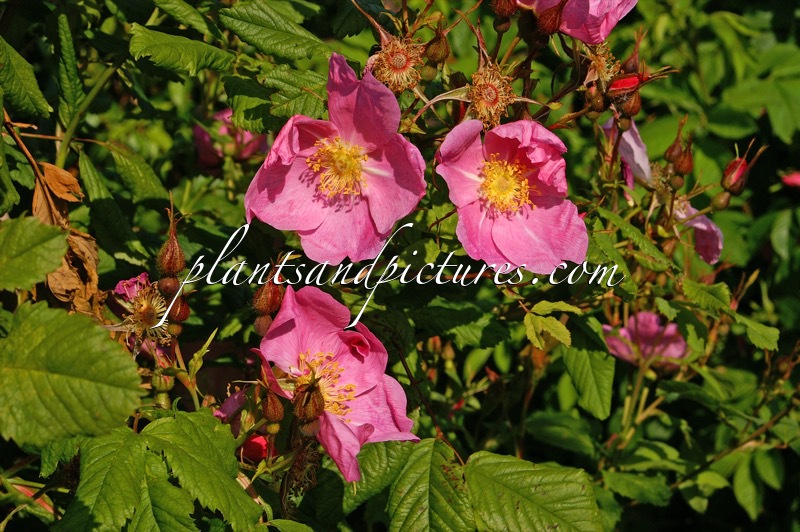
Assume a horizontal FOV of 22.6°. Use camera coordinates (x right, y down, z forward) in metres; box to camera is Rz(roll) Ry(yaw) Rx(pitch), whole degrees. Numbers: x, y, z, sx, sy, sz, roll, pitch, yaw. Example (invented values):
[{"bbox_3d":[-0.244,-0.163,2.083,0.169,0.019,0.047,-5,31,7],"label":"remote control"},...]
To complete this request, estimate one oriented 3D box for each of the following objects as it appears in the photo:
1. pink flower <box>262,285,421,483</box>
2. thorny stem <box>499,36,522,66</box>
[{"bbox_3d":[-0.021,0.040,0.675,0.054,0.066,0.031,0,2,5],"label":"pink flower"},{"bbox_3d":[0.040,-0.078,0.730,0.003,0.013,0.003,34,9,0],"label":"thorny stem"}]

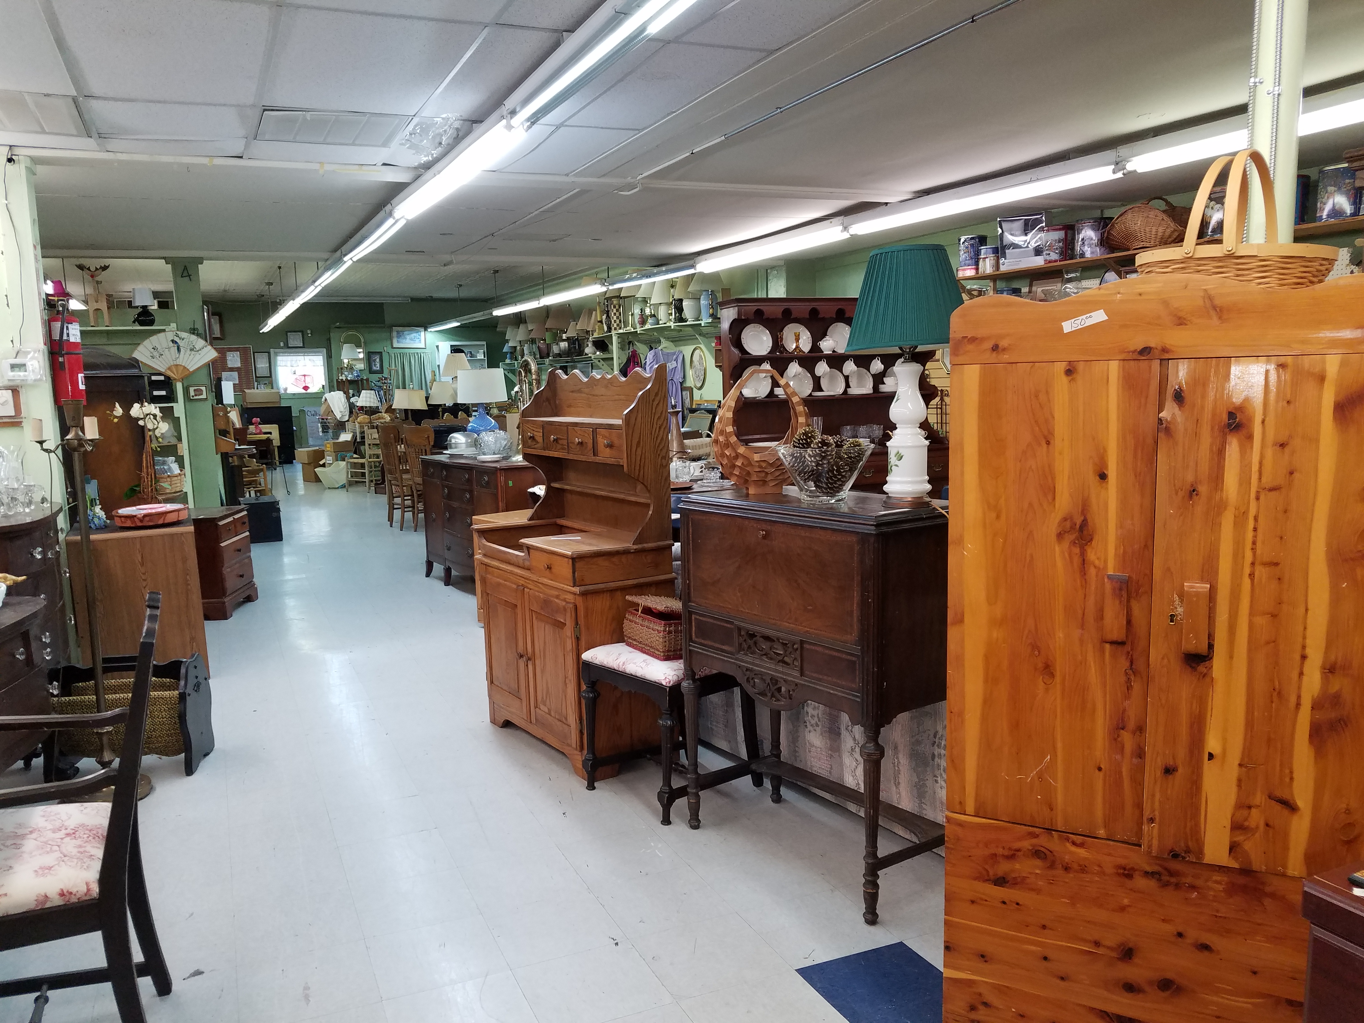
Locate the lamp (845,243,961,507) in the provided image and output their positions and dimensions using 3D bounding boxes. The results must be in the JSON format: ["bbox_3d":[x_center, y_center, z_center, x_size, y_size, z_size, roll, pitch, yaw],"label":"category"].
[{"bbox_3d":[0.605,-0.359,2.745,0.340,0.685,0.340,-2,8,0],"label":"lamp"}]

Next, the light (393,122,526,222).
[{"bbox_3d":[-1.186,-1.678,5.206,0.120,0.090,2.440,-5,8,-25],"label":"light"}]

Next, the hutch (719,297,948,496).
[{"bbox_3d":[1.119,-0.530,7.263,1.670,1.920,0.460,-5,8,-24],"label":"hutch"}]

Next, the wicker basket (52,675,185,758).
[{"bbox_3d":[-2.110,0.797,3.913,0.460,0.265,0.210,-2,8,-5],"label":"wicker basket"}]

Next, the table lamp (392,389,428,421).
[{"bbox_3d":[-3.181,-1.158,12.038,0.400,0.573,0.400,-8,10,-42],"label":"table lamp"}]

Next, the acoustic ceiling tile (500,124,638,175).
[{"bbox_3d":[-0.574,-1.800,5.113,0.385,0.020,1.080,-5,8,-24],"label":"acoustic ceiling tile"}]

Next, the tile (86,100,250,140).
[{"bbox_3d":[-2.132,-1.646,4.292,0.605,0.020,0.640,-5,8,-24],"label":"tile"}]

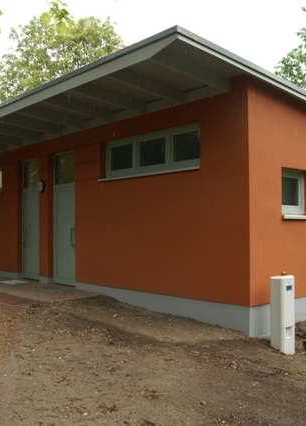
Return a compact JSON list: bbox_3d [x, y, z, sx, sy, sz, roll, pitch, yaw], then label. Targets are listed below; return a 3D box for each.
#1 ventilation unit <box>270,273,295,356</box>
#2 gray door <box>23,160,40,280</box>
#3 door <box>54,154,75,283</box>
[{"bbox_3d":[1.667,1.268,6.173,0.271,1.007,0.190,1,-2,-36],"label":"ventilation unit"},{"bbox_3d":[-2.929,0.157,11.769,0.095,2.945,1.026,1,-3,-42],"label":"gray door"},{"bbox_3d":[-1.911,0.121,10.634,0.095,2.926,1.035,1,-3,-42],"label":"door"}]

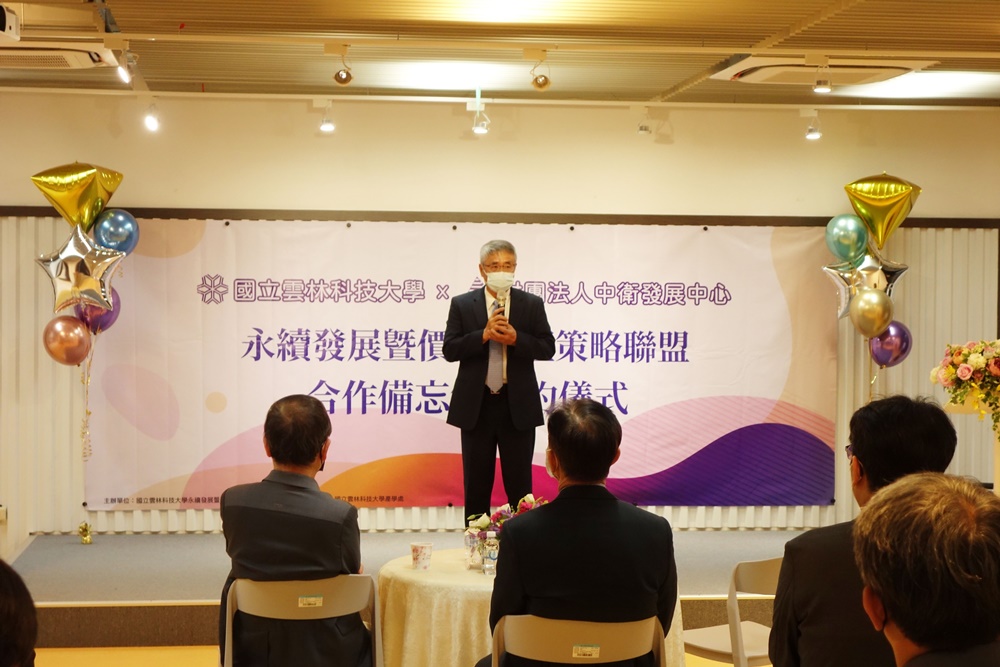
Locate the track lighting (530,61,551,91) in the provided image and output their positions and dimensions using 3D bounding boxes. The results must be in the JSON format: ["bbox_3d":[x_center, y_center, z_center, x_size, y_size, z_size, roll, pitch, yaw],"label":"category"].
[{"bbox_3d":[0.189,-1.189,9.620,0.093,0.140,0.110,0,1,-3],"label":"track lighting"}]

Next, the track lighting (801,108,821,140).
[{"bbox_3d":[1.848,-1.242,12.380,0.120,0.190,0.105,0,1,-12],"label":"track lighting"}]

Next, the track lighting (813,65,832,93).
[{"bbox_3d":[1.511,-1.194,9.760,0.095,0.131,0.100,0,1,-7],"label":"track lighting"}]

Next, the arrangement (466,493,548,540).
[{"bbox_3d":[0.094,0.651,6.900,0.400,0.240,0.360,0,1,-7],"label":"arrangement"}]

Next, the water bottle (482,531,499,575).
[{"bbox_3d":[-0.027,0.714,6.780,0.055,0.145,0.055,0,1,-7],"label":"water bottle"}]

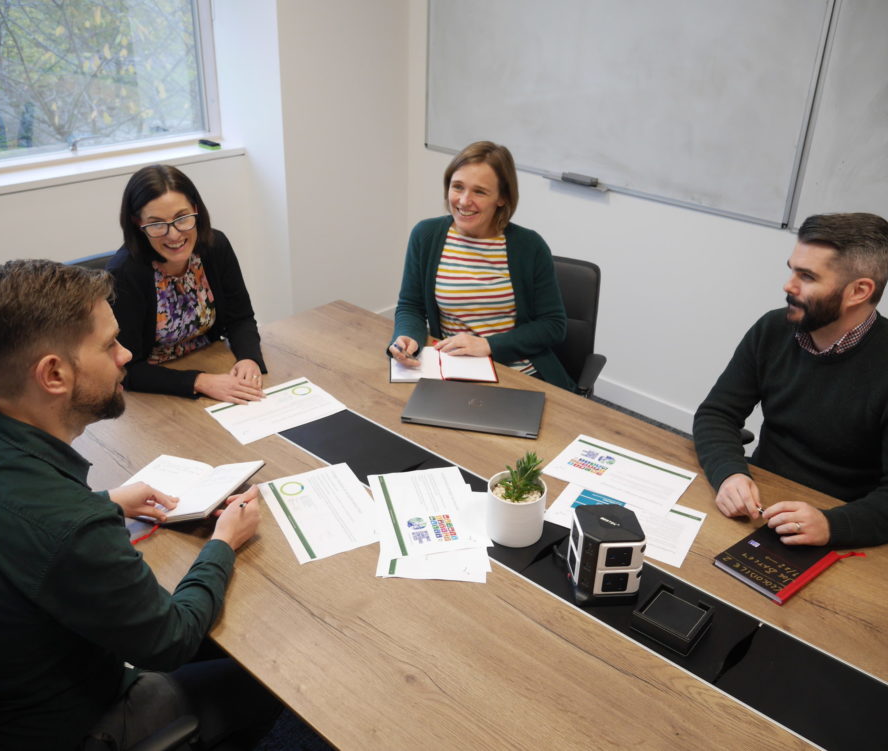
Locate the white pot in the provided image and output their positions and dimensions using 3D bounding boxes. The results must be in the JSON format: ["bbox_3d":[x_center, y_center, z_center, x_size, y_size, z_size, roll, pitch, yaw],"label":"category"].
[{"bbox_3d":[0.148,0.273,1.650,0.117,0.108,0.117,2,27,-1],"label":"white pot"}]

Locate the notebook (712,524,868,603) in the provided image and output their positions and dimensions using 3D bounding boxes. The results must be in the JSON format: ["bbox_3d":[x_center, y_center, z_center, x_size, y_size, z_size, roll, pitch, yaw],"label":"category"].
[{"bbox_3d":[0.663,0.365,1.606,0.215,0.015,0.148,-18,33,-34],"label":"notebook"}]

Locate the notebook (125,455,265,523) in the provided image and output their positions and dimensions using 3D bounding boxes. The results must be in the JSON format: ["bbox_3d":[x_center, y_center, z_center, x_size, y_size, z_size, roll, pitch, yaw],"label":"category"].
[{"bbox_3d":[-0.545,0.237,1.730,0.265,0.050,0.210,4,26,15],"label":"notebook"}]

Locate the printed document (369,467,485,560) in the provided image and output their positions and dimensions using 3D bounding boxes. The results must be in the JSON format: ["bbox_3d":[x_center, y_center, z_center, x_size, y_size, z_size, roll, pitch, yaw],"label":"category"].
[{"bbox_3d":[-0.034,0.284,1.730,0.210,0.003,0.297,-5,27,-13],"label":"printed document"}]

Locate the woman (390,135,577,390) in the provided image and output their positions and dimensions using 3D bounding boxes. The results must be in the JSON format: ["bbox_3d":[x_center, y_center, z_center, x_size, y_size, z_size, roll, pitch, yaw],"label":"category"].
[{"bbox_3d":[0.120,-0.027,2.522,0.500,1.300,0.700,9,28,13],"label":"woman"}]

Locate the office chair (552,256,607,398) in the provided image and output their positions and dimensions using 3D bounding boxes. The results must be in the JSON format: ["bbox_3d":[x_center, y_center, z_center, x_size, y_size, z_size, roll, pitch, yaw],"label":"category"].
[{"bbox_3d":[0.178,0.100,2.690,0.630,0.950,0.640,12,28,19],"label":"office chair"}]

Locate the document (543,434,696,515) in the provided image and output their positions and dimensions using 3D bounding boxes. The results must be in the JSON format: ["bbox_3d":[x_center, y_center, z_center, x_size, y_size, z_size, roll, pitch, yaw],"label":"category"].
[{"bbox_3d":[0.408,0.226,1.879,0.297,0.003,0.210,18,31,29],"label":"document"}]

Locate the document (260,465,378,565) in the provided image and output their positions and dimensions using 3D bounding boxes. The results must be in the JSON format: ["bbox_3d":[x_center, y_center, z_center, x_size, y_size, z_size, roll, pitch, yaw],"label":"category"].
[{"bbox_3d":[-0.250,0.283,1.718,0.210,0.003,0.297,-12,30,-25],"label":"document"}]

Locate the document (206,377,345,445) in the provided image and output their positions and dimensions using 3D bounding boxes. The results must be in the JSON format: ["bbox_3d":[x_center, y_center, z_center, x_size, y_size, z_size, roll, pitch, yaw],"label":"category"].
[{"bbox_3d":[-0.434,0.085,2.100,0.297,0.003,0.210,-19,34,-36],"label":"document"}]

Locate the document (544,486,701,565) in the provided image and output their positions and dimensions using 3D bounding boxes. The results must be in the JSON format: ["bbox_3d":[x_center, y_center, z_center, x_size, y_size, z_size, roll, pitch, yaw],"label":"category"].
[{"bbox_3d":[0.386,0.300,1.729,0.297,0.003,0.210,16,30,26],"label":"document"}]

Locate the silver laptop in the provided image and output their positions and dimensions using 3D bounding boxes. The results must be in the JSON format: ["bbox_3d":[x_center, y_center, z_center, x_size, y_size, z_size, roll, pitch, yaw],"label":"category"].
[{"bbox_3d":[0.084,0.084,2.119,0.343,0.019,0.226,6,27,9],"label":"silver laptop"}]

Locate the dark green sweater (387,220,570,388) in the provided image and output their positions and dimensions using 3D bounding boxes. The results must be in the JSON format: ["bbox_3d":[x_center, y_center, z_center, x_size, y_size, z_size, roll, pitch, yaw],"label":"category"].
[{"bbox_3d":[0.130,-0.164,2.483,0.520,0.600,0.470,11,28,18],"label":"dark green sweater"}]

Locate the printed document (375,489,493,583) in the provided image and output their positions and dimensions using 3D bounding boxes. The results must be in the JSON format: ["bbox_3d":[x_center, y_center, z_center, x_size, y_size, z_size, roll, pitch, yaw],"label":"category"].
[{"bbox_3d":[-0.015,0.319,1.664,0.210,0.004,0.297,3,27,2],"label":"printed document"}]

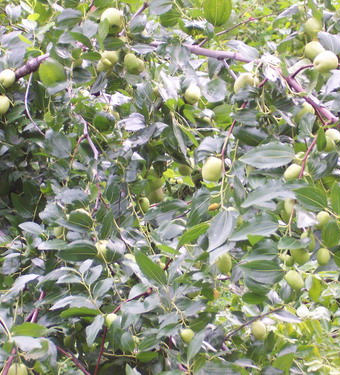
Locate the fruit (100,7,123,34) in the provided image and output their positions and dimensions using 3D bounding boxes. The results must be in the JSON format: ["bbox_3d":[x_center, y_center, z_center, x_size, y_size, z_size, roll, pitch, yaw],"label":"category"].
[{"bbox_3d":[-0.068,-0.192,2.200,0.025,0.029,0.025,0,6,0],"label":"fruit"}]

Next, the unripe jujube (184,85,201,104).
[{"bbox_3d":[0.027,-0.112,2.300,0.019,0.024,0.019,0,6,0],"label":"unripe jujube"}]

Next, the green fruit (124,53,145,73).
[{"bbox_3d":[-0.045,-0.153,2.360,0.022,0.027,0.022,-24,9,0],"label":"green fruit"}]

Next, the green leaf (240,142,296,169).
[{"bbox_3d":[0.110,-0.036,2.170,0.067,0.033,0.007,-6,-30,-3],"label":"green leaf"}]

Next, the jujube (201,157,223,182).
[{"bbox_3d":[0.050,-0.021,2.250,0.023,0.029,0.023,9,9,0],"label":"jujube"}]

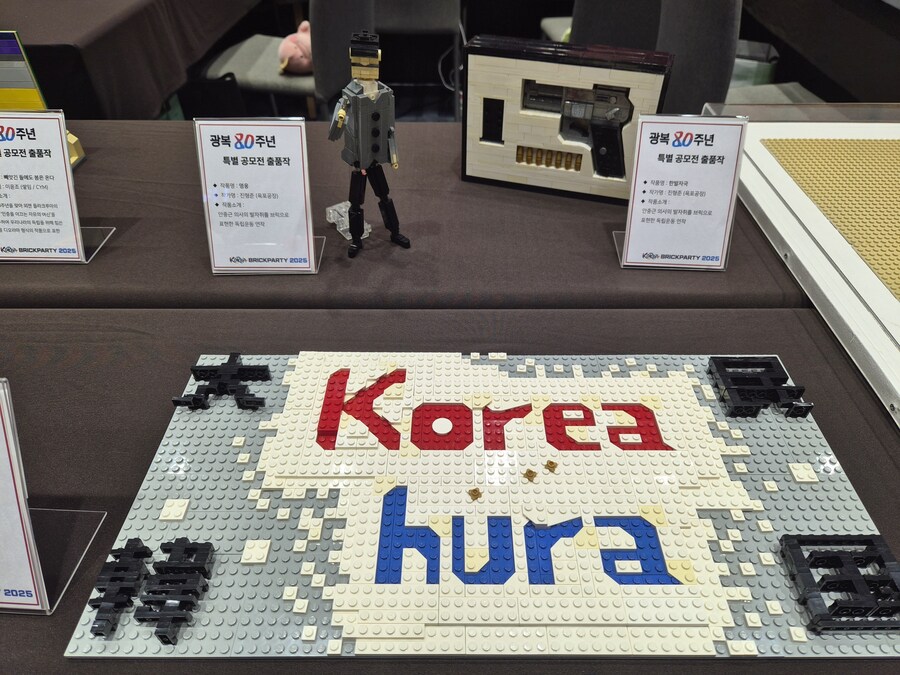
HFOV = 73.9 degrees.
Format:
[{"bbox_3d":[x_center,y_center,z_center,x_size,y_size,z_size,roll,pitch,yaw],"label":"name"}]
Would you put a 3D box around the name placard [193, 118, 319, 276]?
[{"bbox_3d":[-0.199,-0.145,0.621,0.109,0.142,0.072,-1,42,0],"label":"name placard"}]

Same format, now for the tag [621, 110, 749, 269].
[{"bbox_3d":[0.243,-0.151,0.624,0.109,0.142,0.072,2,42,3],"label":"tag"}]

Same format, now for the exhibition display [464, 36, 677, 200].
[{"bbox_3d":[0.133,-0.262,0.731,0.230,0.166,0.047,12,43,14],"label":"exhibition display"}]

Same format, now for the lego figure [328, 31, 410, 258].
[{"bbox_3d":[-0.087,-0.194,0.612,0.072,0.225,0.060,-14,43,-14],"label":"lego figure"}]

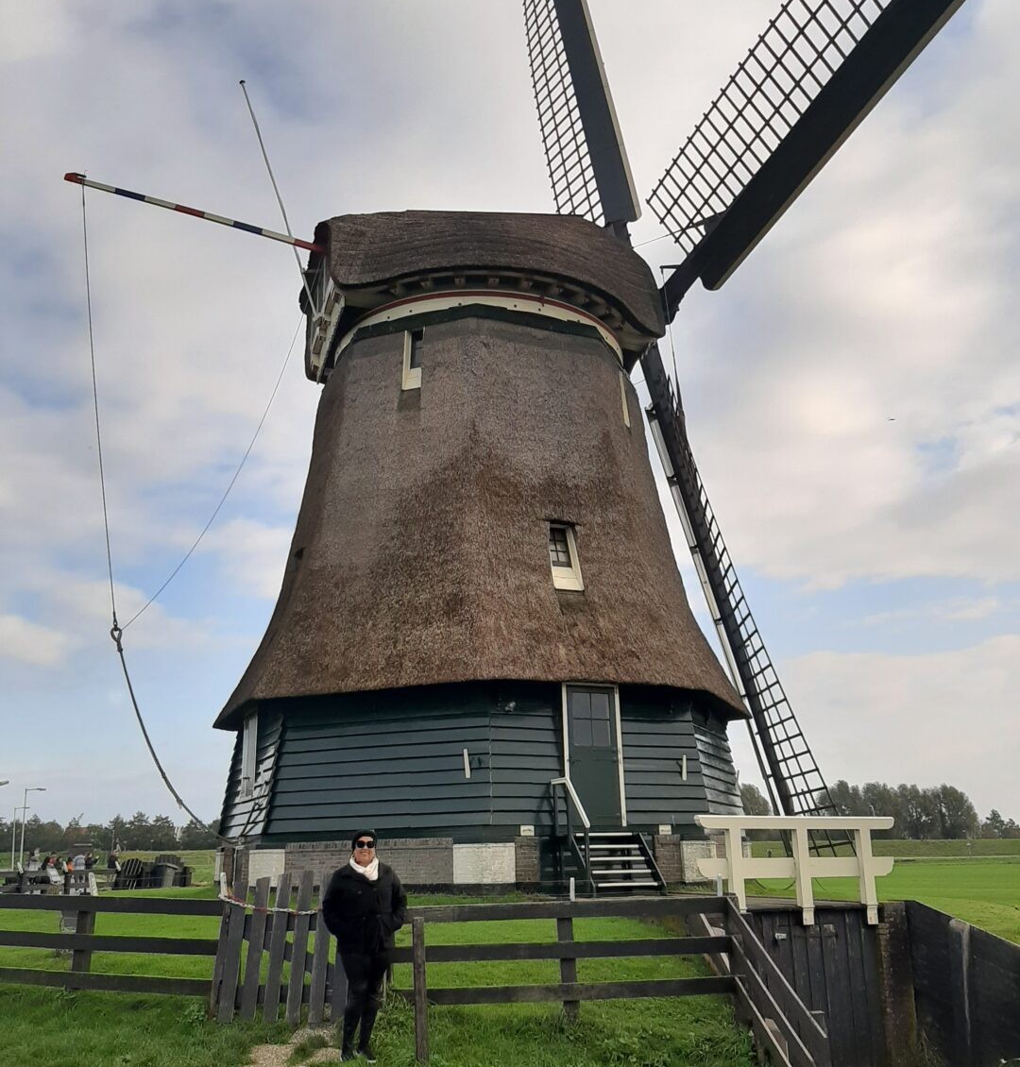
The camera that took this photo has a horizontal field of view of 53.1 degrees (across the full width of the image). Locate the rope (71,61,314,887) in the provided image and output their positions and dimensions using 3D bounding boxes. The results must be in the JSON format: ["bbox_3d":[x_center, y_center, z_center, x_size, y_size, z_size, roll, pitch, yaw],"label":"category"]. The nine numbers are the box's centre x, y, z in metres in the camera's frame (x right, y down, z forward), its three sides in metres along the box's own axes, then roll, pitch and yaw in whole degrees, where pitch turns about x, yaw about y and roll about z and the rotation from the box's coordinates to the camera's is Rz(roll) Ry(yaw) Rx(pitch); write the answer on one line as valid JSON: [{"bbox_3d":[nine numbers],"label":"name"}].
[{"bbox_3d":[-6.693,-2.525,20.580,5.600,17.600,2.000,2,-18,-11],"label":"rope"}]

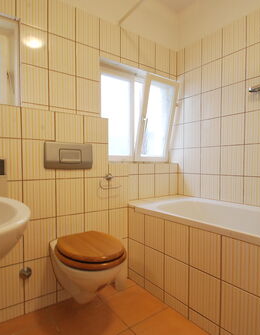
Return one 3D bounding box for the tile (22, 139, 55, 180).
[{"bbox_3d":[-0.574,-0.050,1.321,0.200,0.250,0.010,-1,2,-35],"label":"tile"}]

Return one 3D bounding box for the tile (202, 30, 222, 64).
[{"bbox_3d":[0.744,-1.086,1.898,0.010,0.248,0.195,-1,2,-39],"label":"tile"}]

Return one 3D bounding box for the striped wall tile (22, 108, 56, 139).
[{"bbox_3d":[-0.570,-0.270,1.306,0.191,0.188,0.010,-1,2,-32],"label":"striped wall tile"}]

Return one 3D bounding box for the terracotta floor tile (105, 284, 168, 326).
[{"bbox_3d":[0.022,0.923,1.411,0.300,0.010,0.310,-1,2,-35],"label":"terracotta floor tile"}]

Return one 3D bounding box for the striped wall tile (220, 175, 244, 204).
[{"bbox_3d":[0.869,0.181,1.788,0.010,0.226,0.200,-1,2,-39],"label":"striped wall tile"}]

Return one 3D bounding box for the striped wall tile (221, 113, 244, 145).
[{"bbox_3d":[0.847,-0.308,1.722,0.010,0.249,0.191,-1,2,-39],"label":"striped wall tile"}]

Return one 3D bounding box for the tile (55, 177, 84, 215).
[{"bbox_3d":[-0.406,0.197,1.418,0.191,0.249,0.010,-1,2,-32],"label":"tile"}]

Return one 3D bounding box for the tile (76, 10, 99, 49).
[{"bbox_3d":[-0.330,-1.074,1.632,0.200,0.252,0.010,-1,1,-34],"label":"tile"}]

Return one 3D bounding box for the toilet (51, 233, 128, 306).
[{"bbox_3d":[-0.245,0.639,1.217,0.365,0.395,0.520,-1,2,-32],"label":"toilet"}]

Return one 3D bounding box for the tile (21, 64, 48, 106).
[{"bbox_3d":[-0.648,-0.564,1.432,0.170,0.252,0.010,-1,1,-34],"label":"tile"}]

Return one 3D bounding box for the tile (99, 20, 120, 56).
[{"bbox_3d":[-0.161,-1.078,1.743,0.200,0.250,0.010,-1,2,-36],"label":"tile"}]

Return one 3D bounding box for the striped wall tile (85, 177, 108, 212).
[{"bbox_3d":[-0.250,0.198,1.562,0.195,0.254,0.010,-1,2,-32],"label":"striped wall tile"}]

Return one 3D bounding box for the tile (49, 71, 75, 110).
[{"bbox_3d":[-0.489,-0.559,1.515,0.200,0.250,0.010,-1,2,-35],"label":"tile"}]

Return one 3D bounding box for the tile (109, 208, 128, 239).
[{"bbox_3d":[-0.089,0.441,1.620,0.167,0.249,0.010,-1,2,-32],"label":"tile"}]

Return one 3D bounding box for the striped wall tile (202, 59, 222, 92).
[{"bbox_3d":[0.747,-0.830,1.908,0.010,0.250,0.200,-1,2,-36],"label":"striped wall tile"}]

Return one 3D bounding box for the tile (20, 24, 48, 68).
[{"bbox_3d":[-0.649,-0.821,1.425,0.170,0.252,0.010,-1,1,-34],"label":"tile"}]

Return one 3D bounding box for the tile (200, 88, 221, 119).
[{"bbox_3d":[0.745,-0.569,1.917,0.010,0.250,0.200,-1,2,-36],"label":"tile"}]

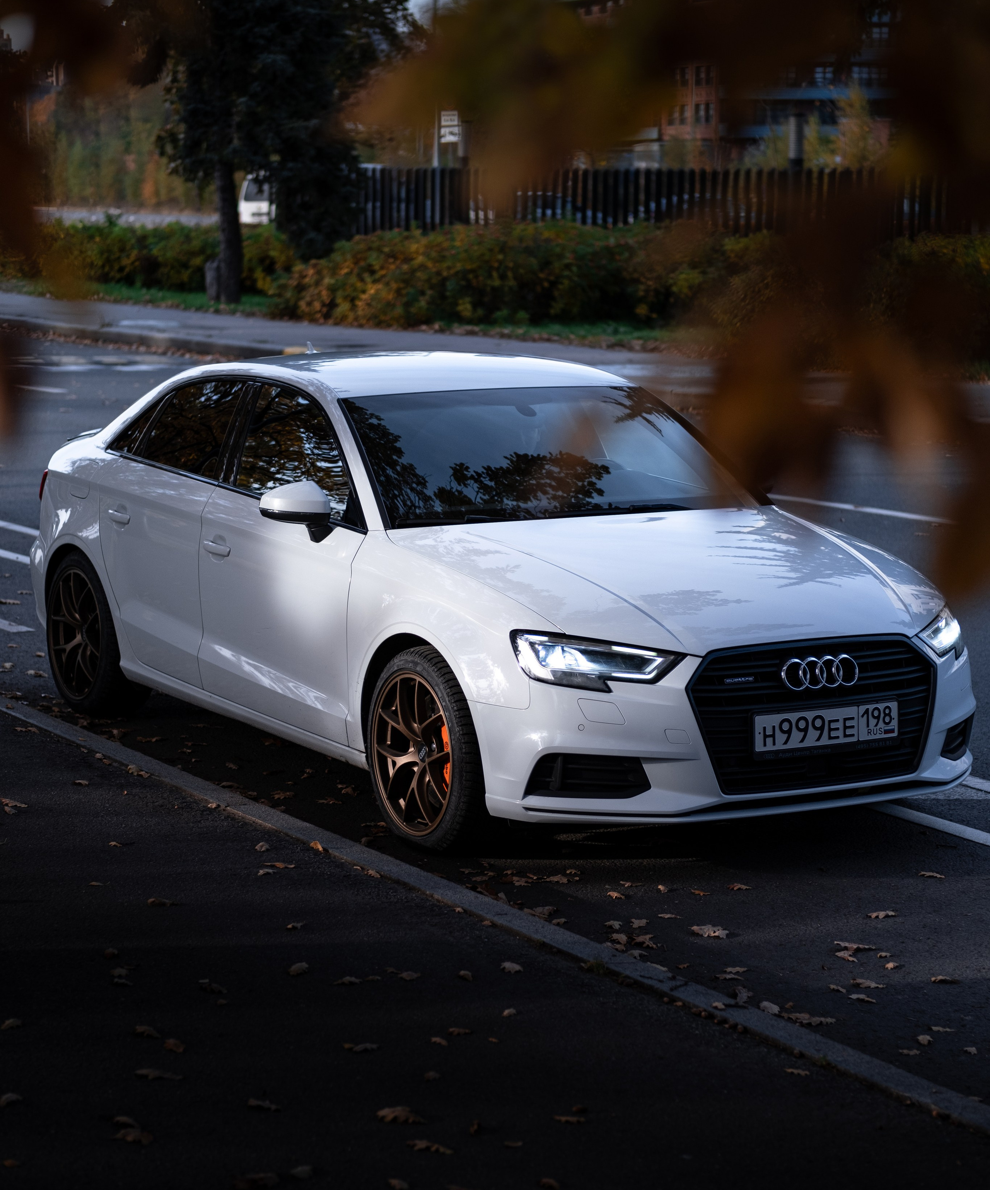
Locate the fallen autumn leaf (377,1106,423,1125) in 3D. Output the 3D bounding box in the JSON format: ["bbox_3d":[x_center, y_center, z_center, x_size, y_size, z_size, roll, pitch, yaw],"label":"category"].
[{"bbox_3d":[-0.205,1.137,6.736,0.102,0.022,0.058,2,8,12],"label":"fallen autumn leaf"}]

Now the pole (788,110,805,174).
[{"bbox_3d":[4.856,-6.443,50.197,0.240,2.762,0.240,0,8,0],"label":"pole"}]

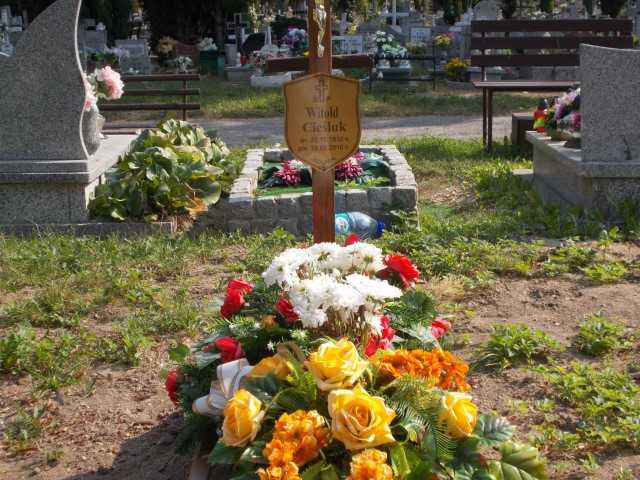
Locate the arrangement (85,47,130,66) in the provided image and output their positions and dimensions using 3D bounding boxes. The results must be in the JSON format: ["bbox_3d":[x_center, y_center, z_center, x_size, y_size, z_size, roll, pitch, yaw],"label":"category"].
[{"bbox_3d":[-3.033,-2.619,15.303,0.560,0.280,0.350,-1,13,0],"label":"arrangement"}]

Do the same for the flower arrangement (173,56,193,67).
[{"bbox_3d":[-1.713,-2.211,13.358,0.249,0.148,0.220,0,14,0],"label":"flower arrangement"}]

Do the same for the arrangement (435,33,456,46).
[{"bbox_3d":[1.625,-2.596,13.882,0.285,0.178,0.240,0,14,0],"label":"arrangement"}]

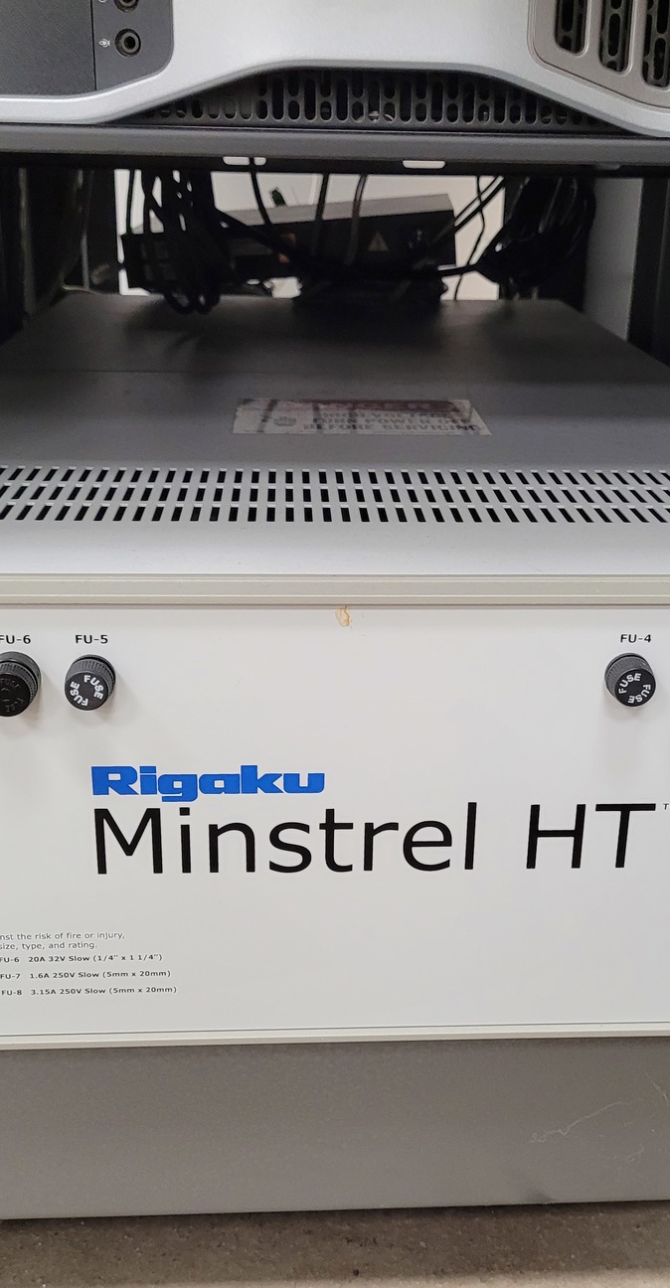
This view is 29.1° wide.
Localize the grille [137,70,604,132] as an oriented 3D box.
[{"bbox_3d":[0.015,-0.188,0.450,0.168,0.023,0.005,0,20,-3],"label":"grille"}]

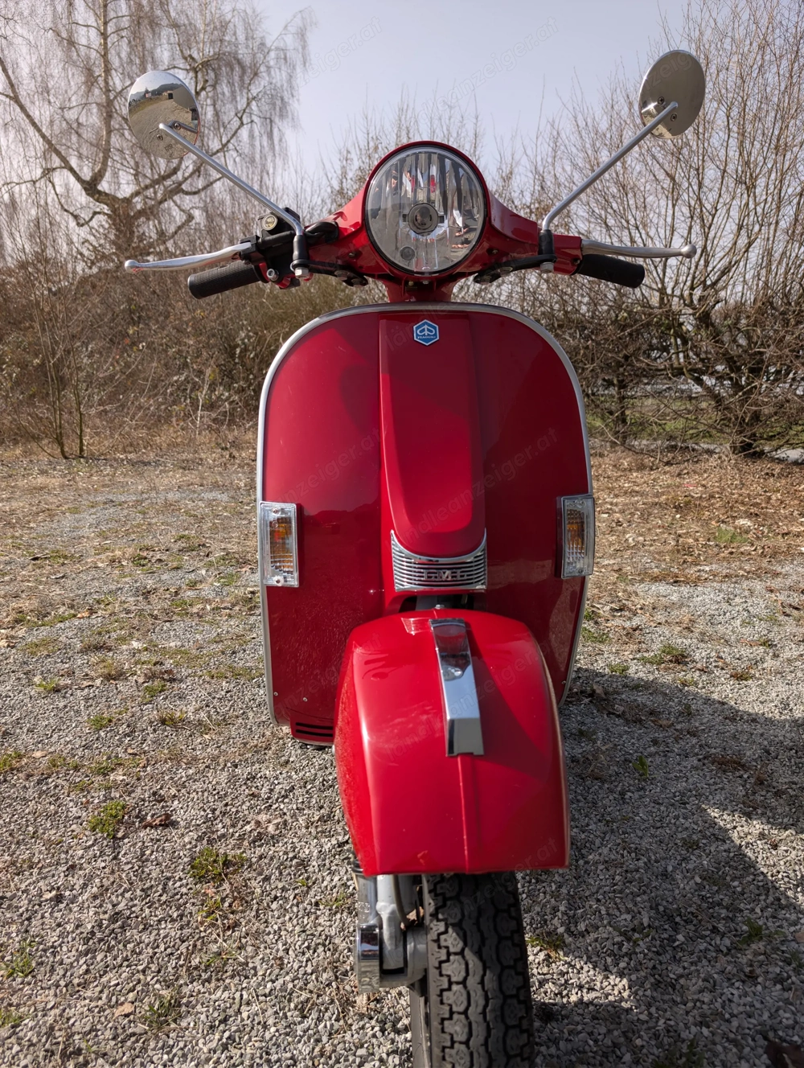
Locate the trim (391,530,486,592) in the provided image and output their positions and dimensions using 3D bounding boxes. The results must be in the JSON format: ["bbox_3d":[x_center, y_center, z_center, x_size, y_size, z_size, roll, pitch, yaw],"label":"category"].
[{"bbox_3d":[0.045,0.040,0.910,0.118,0.078,0.055,-1,11,-5],"label":"trim"}]

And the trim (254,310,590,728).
[{"bbox_3d":[0.031,-0.022,1.047,0.455,0.590,0.140,-1,11,-5],"label":"trim"}]

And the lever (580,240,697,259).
[{"bbox_3d":[0.330,-0.395,1.030,0.170,0.024,0.030,1,12,-12],"label":"lever"}]

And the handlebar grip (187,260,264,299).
[{"bbox_3d":[-0.246,-0.359,1.045,0.110,0.034,0.034,-10,12,9],"label":"handlebar grip"}]

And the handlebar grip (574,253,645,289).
[{"bbox_3d":[0.299,-0.382,1.075,0.108,0.034,0.034,5,11,-15],"label":"handlebar grip"}]

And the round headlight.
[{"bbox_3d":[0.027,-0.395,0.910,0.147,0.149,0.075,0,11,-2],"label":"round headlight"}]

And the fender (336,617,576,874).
[{"bbox_3d":[0.047,0.190,0.775,0.226,0.230,0.410,0,11,-2],"label":"fender"}]

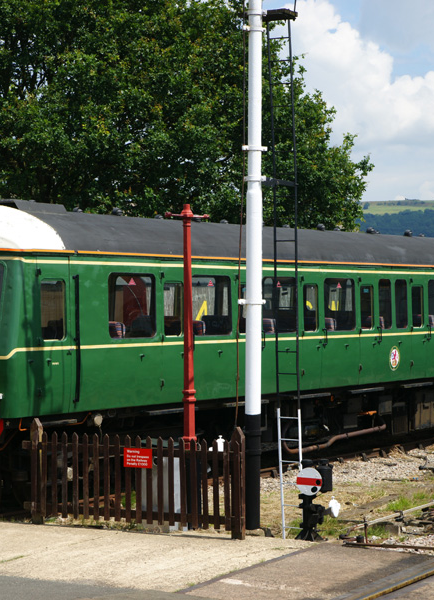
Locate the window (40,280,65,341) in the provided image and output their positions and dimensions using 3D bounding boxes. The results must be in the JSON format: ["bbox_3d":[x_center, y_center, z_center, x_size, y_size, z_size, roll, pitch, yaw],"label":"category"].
[{"bbox_3d":[-2.011,0.129,18.450,0.060,0.760,0.460,1,0,34],"label":"window"}]

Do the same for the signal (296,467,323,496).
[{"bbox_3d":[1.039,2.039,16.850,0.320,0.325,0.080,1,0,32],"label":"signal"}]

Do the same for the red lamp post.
[{"bbox_3d":[-0.336,0.785,17.700,0.180,3.800,0.620,1,0,44],"label":"red lamp post"}]

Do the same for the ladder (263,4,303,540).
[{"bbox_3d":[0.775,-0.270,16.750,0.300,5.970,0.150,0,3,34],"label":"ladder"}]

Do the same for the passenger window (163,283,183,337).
[{"bbox_3d":[-0.598,0.130,20.296,0.060,0.738,0.451,0,0,34],"label":"passenger window"}]

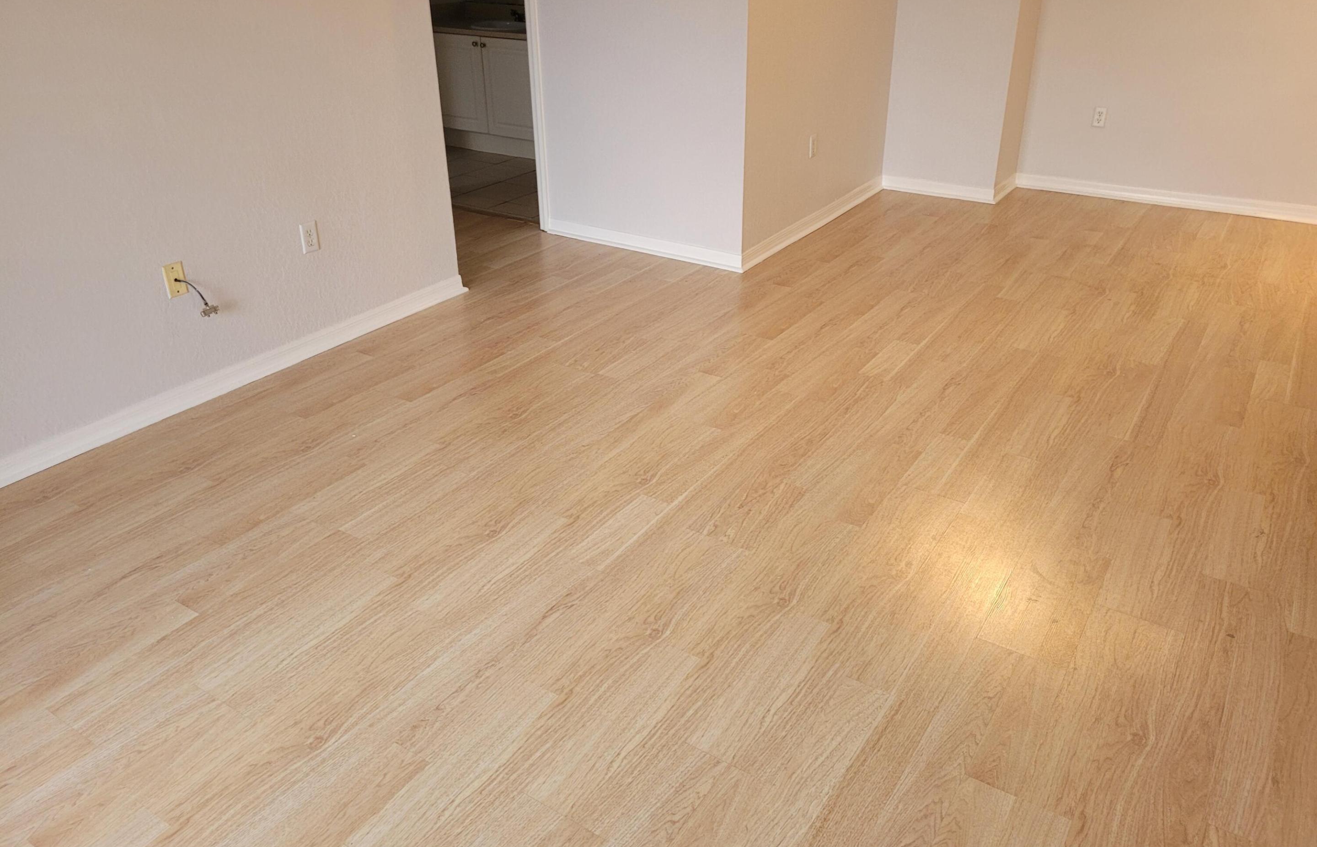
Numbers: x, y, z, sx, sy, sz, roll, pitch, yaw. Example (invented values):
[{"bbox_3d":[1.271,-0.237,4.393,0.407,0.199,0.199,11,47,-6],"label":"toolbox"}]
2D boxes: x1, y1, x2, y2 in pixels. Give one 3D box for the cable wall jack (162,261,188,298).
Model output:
[{"bbox_3d":[-1.648,-0.490,3.376,0.008,0.115,0.071,16,32,30],"label":"cable wall jack"}]

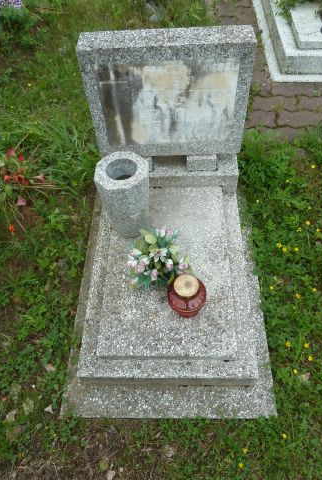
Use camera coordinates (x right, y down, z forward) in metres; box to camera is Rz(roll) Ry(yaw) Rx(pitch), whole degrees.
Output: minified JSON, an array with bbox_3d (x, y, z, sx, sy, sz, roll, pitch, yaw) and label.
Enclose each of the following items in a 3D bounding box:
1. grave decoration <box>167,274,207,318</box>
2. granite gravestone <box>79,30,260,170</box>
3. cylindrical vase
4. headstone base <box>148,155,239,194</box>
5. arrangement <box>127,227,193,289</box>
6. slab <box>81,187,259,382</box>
[{"bbox_3d":[0.077,0.169,1.030,0.112,0.152,0.112,-1,58,3],"label":"grave decoration"},{"bbox_3d":[0.025,-0.444,1.171,0.503,0.451,0.106,-1,55,3],"label":"granite gravestone"},{"bbox_3d":[-0.111,-0.140,1.167,0.164,0.271,0.164,-2,58,3],"label":"cylindrical vase"},{"bbox_3d":[0.029,-0.264,1.283,0.480,0.099,0.177,-1,58,3],"label":"headstone base"},{"bbox_3d":[-0.002,0.059,1.115,0.209,0.134,0.198,-1,58,3],"label":"arrangement"},{"bbox_3d":[0.026,0.124,1.221,0.535,0.117,0.696,-1,58,3],"label":"slab"}]

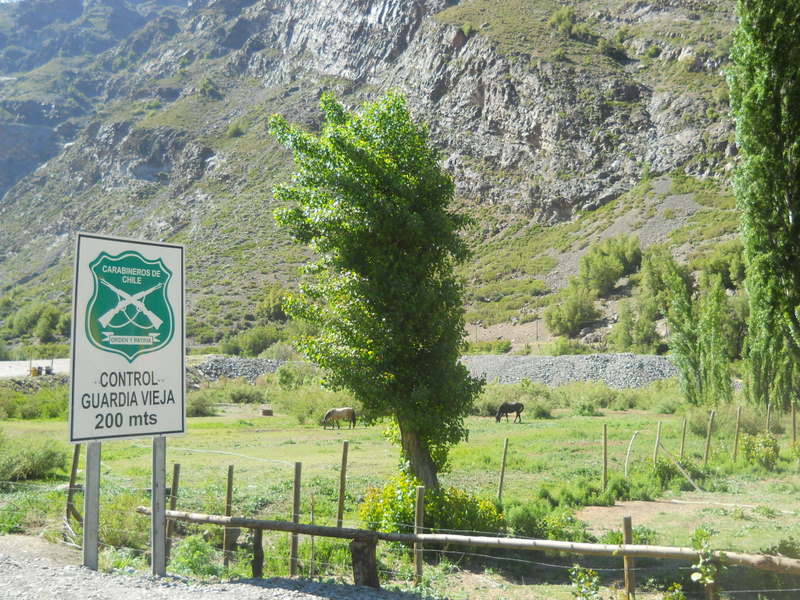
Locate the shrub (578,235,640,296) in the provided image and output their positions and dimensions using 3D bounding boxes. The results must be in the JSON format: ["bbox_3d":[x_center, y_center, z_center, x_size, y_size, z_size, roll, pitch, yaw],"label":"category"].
[{"bbox_3d":[40.425,-6.657,165.000,11.605,11.724,9.284,0,-4,0],"label":"shrub"}]

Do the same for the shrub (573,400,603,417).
[{"bbox_3d":[15.130,8.755,69.000,2.348,1.265,1.996,0,-4,0],"label":"shrub"}]

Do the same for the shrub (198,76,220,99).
[{"bbox_3d":[-82.429,-91.948,370.000,9.234,9.329,7.849,0,-4,0],"label":"shrub"}]

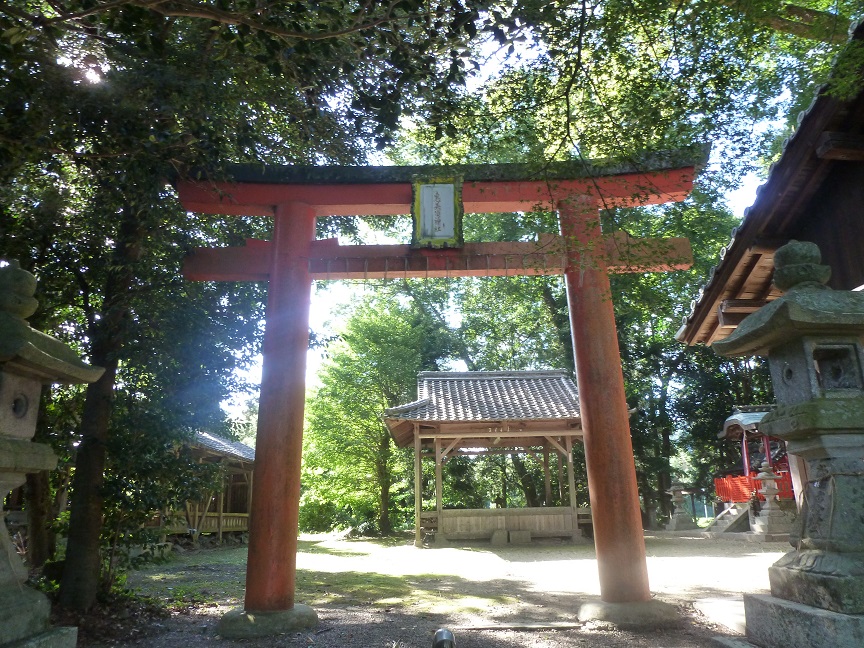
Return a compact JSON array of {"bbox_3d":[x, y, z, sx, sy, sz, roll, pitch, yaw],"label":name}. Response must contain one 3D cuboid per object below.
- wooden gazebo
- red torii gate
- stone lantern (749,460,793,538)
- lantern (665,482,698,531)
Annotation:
[{"bbox_3d":[2.170,4.091,19.228,6.825,5.320,6.840,-1,-17,0],"label":"wooden gazebo"},{"bbox_3d":[0.111,0.512,6.701,6.600,5.150,0.800,-1,-17,0],"label":"red torii gate"},{"bbox_3d":[9.325,4.830,16.456,0.780,2.001,0.780,-1,-17,0],"label":"stone lantern"},{"bbox_3d":[9.885,7.224,23.877,0.820,1.830,0.820,-1,-17,0],"label":"lantern"}]

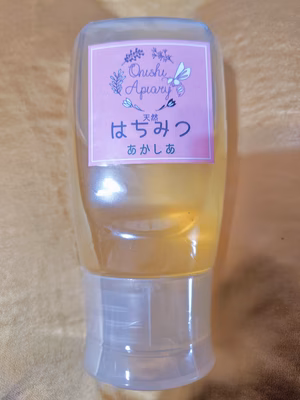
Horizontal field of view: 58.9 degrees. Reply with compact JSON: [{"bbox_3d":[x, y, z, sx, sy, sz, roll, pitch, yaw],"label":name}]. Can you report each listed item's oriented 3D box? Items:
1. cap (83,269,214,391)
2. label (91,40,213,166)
[{"bbox_3d":[-0.001,0.055,0.128,0.061,0.041,0.046,-1,89,0],"label":"cap"},{"bbox_3d":[0.000,-0.041,0.110,0.052,0.004,0.052,-1,87,0],"label":"label"}]

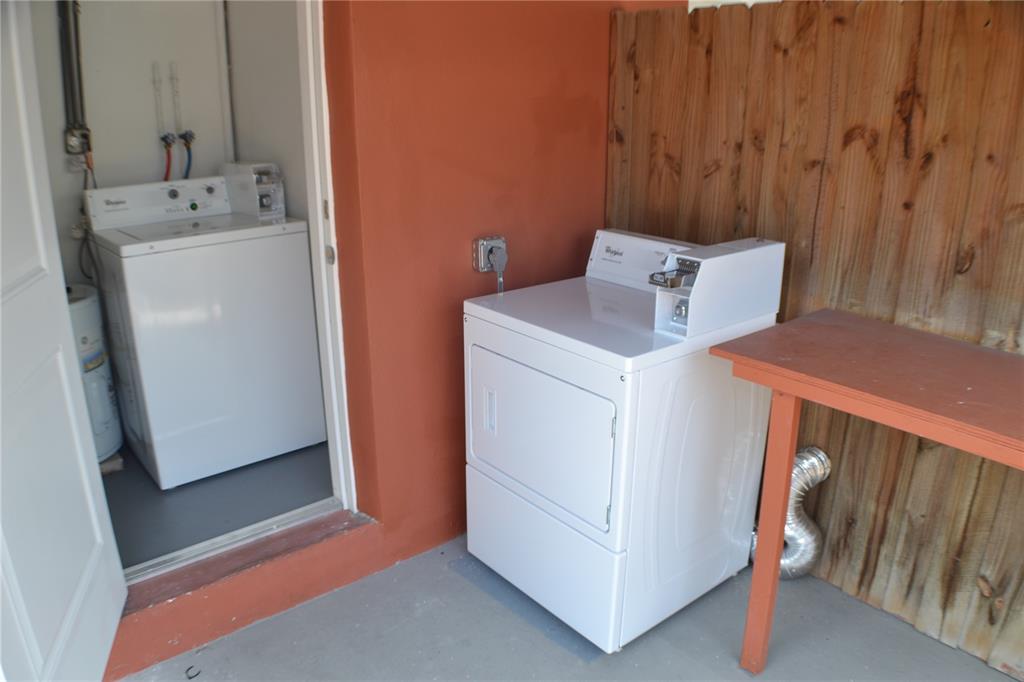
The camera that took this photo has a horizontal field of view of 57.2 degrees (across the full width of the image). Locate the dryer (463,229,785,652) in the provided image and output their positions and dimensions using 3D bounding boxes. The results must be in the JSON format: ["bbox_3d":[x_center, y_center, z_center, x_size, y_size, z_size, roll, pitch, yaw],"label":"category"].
[{"bbox_3d":[0.334,0.228,3.042,0.690,1.141,0.697,-16,26,-38],"label":"dryer"}]

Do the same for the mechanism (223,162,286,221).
[{"bbox_3d":[-1.018,-0.610,3.668,0.110,0.200,0.340,-15,25,-35],"label":"mechanism"}]

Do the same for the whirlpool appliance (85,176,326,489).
[{"bbox_3d":[-1.201,-0.092,3.660,0.674,1.059,0.590,-15,25,-35],"label":"whirlpool appliance"}]

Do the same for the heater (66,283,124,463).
[{"bbox_3d":[-1.713,0.119,3.511,0.400,0.645,0.400,-15,25,-35],"label":"heater"}]

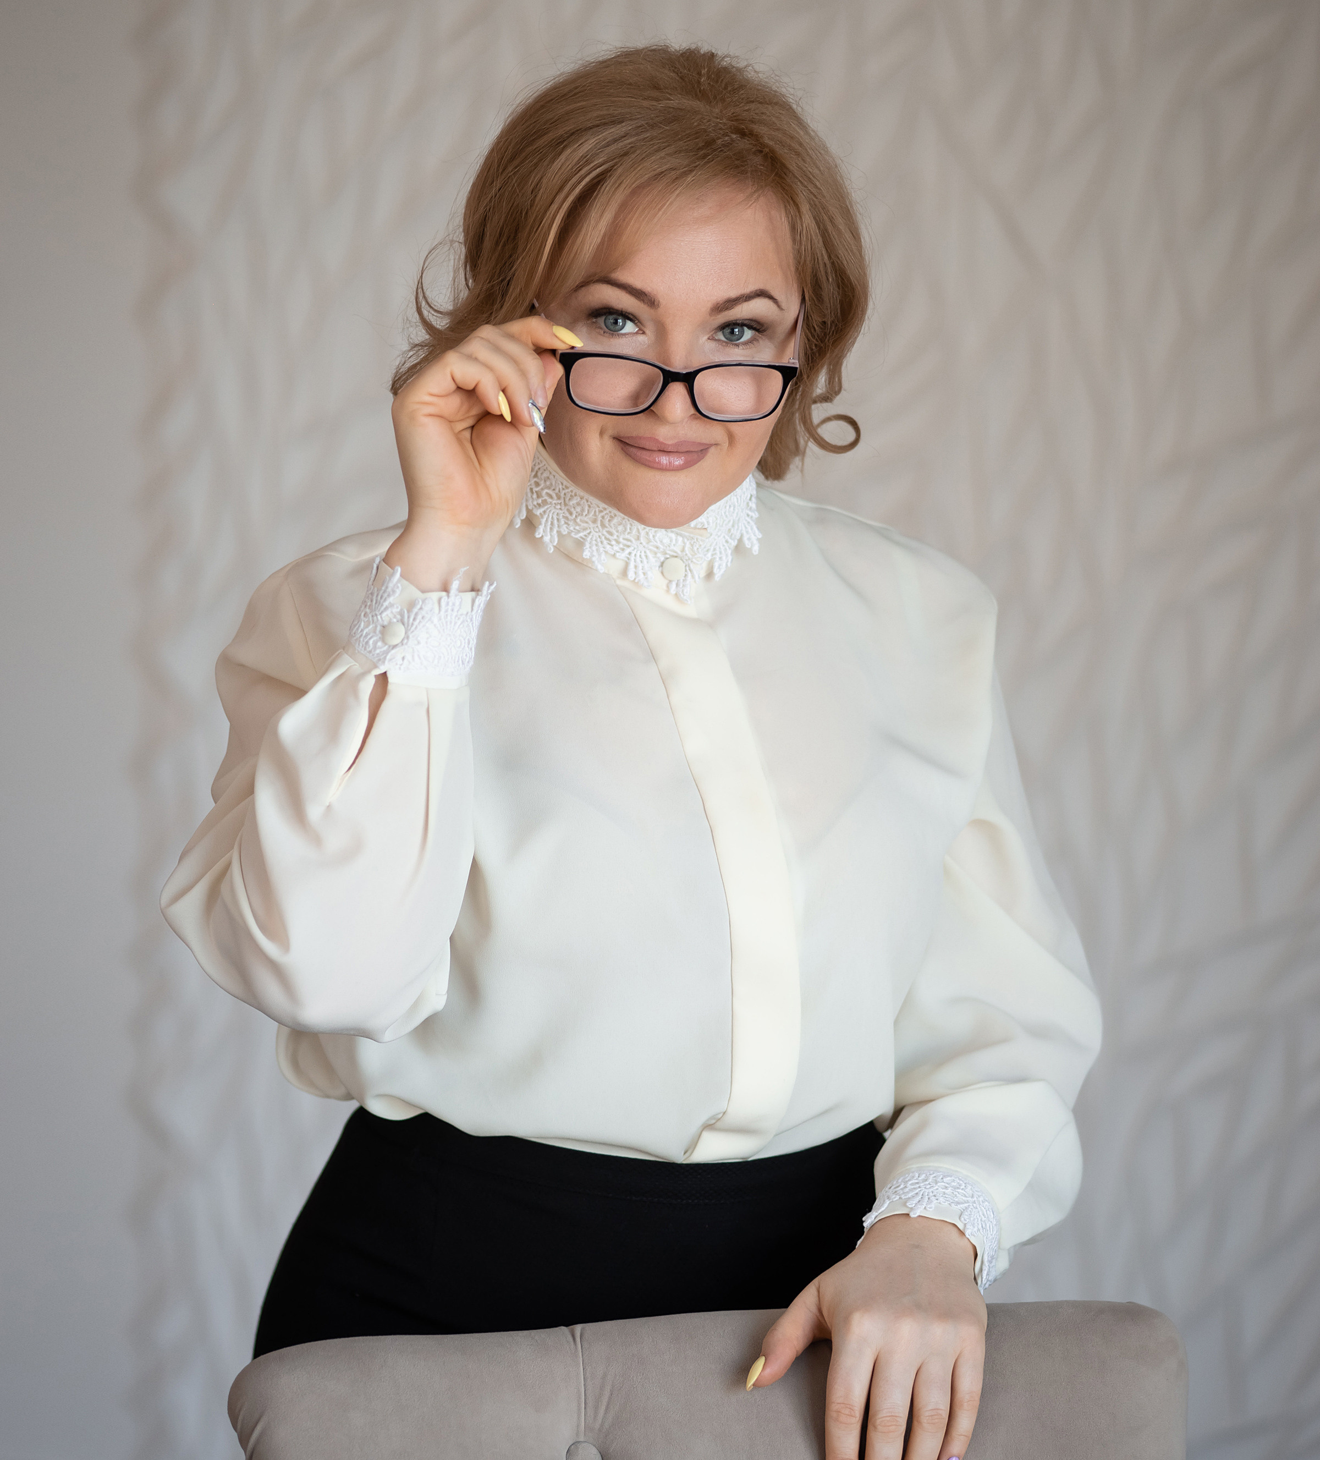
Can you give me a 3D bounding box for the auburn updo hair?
[{"bbox_3d":[-0.015,-0.253,2.520,0.247,0.235,0.240,4,12,-10],"label":"auburn updo hair"}]

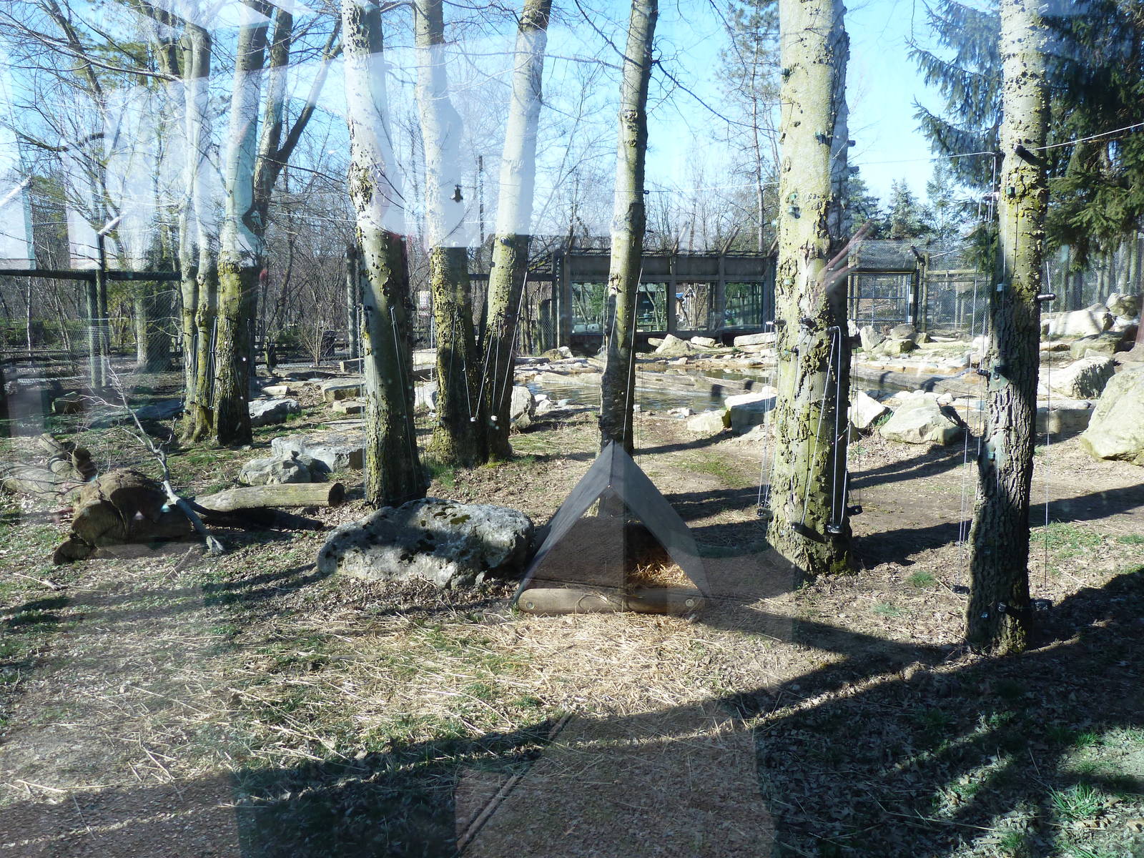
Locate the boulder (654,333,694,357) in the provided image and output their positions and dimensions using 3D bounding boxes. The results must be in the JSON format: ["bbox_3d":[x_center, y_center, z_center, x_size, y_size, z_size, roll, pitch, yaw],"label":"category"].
[{"bbox_3d":[2.980,-2.461,24.193,1.150,0.697,0.805,0,8,0],"label":"boulder"}]

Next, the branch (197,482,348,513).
[{"bbox_3d":[-2.589,0.583,7.050,1.240,0.220,0.240,0,7,-3],"label":"branch"}]

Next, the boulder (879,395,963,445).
[{"bbox_3d":[4.520,-0.122,10.700,1.020,0.580,0.750,2,7,19],"label":"boulder"}]

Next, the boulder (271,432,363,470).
[{"bbox_3d":[-2.842,0.236,9.300,1.050,0.340,0.800,-1,7,-11],"label":"boulder"}]

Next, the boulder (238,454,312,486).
[{"bbox_3d":[-2.950,0.397,8.250,0.700,0.310,0.500,-2,7,-14],"label":"boulder"}]

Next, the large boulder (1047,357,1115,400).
[{"bbox_3d":[8.157,-0.816,13.316,0.956,0.678,0.669,0,8,0],"label":"large boulder"}]

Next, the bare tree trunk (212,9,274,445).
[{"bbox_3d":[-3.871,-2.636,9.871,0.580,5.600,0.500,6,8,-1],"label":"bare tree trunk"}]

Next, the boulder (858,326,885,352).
[{"bbox_3d":[8.529,-2.555,23.500,0.760,0.740,0.650,2,7,17],"label":"boulder"}]

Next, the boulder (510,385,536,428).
[{"bbox_3d":[-0.761,-0.311,11.468,0.513,0.571,0.487,0,8,0],"label":"boulder"}]

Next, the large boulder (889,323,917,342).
[{"bbox_3d":[10.059,-2.924,25.138,0.790,0.592,0.593,0,8,0],"label":"large boulder"}]

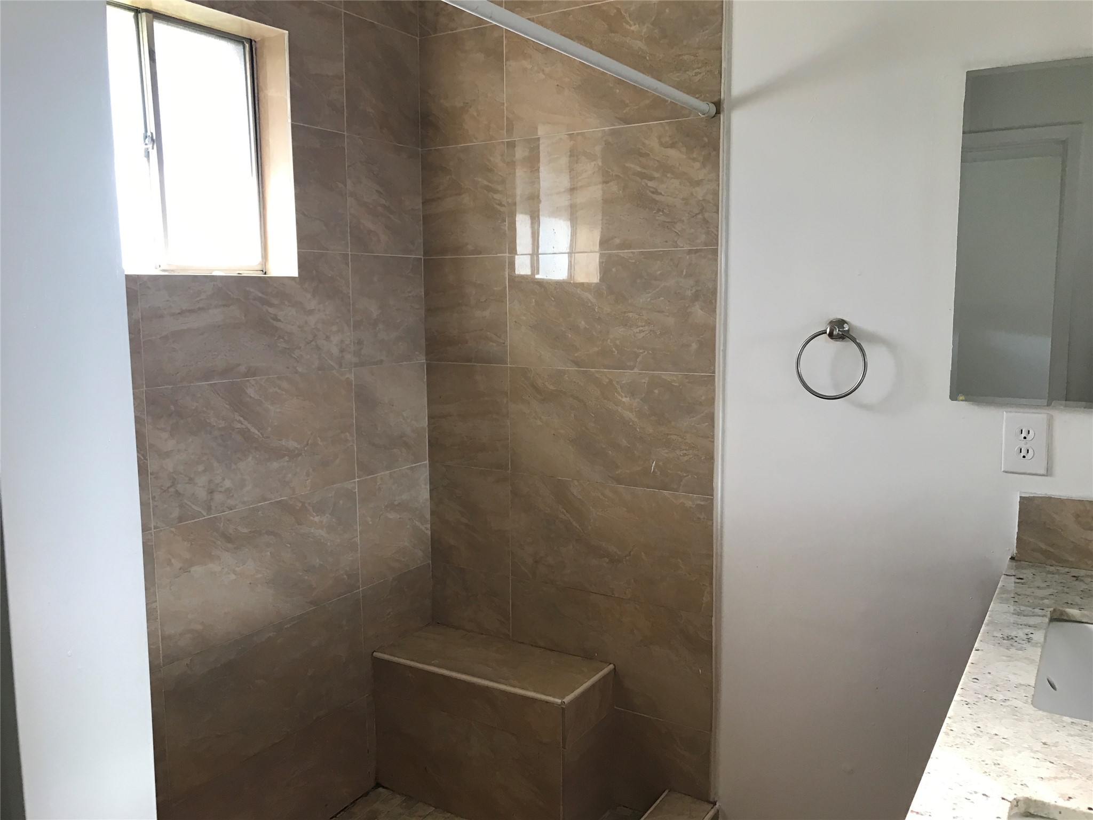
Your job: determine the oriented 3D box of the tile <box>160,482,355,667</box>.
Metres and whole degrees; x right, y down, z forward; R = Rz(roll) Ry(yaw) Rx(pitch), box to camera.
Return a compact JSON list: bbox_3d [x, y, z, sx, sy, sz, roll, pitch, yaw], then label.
[{"bbox_3d":[-0.680,0.378,2.167,0.011,0.303,0.615,4,8,32],"label":"tile"}]

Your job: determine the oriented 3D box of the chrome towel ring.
[{"bbox_3d":[0.640,-0.114,1.972,0.156,0.178,0.062,4,8,32],"label":"chrome towel ring"}]

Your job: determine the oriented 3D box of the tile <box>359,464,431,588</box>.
[{"bbox_3d":[-0.436,0.325,2.534,0.013,0.301,0.296,4,8,31],"label":"tile"}]

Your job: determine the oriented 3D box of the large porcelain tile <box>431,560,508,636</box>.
[{"bbox_3d":[-0.223,0.561,2.616,0.292,0.188,0.013,4,8,31],"label":"large porcelain tile"}]

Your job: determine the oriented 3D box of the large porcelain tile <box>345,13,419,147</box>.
[{"bbox_3d":[-0.446,-0.884,2.405,0.011,0.303,0.298,4,8,32],"label":"large porcelain tile"}]

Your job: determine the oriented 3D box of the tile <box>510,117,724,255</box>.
[{"bbox_3d":[0.154,-0.561,2.256,0.608,0.303,0.011,4,8,32],"label":"tile"}]

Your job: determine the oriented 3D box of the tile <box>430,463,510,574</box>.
[{"bbox_3d":[-0.226,0.322,2.605,0.294,0.303,0.011,4,8,32],"label":"tile"}]

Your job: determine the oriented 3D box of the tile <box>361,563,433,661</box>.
[{"bbox_3d":[-0.436,0.632,2.591,0.011,0.303,0.298,4,8,32],"label":"tile"}]

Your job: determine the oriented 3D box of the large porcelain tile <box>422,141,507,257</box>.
[{"bbox_3d":[-0.228,-0.583,2.472,0.292,0.301,0.013,4,8,31],"label":"large porcelain tile"}]

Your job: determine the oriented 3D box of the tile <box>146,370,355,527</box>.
[{"bbox_3d":[-0.676,0.074,2.113,0.013,0.301,0.609,4,8,31],"label":"tile"}]

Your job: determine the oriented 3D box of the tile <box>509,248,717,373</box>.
[{"bbox_3d":[0.155,-0.258,2.293,0.608,0.303,0.011,4,8,32],"label":"tile"}]

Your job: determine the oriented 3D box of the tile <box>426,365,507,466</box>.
[{"bbox_3d":[-0.225,0.017,2.547,0.292,0.301,0.013,4,8,31],"label":"tile"}]

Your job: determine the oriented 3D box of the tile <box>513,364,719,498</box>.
[{"bbox_3d":[0.155,0.045,2.314,0.601,0.301,0.013,4,8,31],"label":"tile"}]

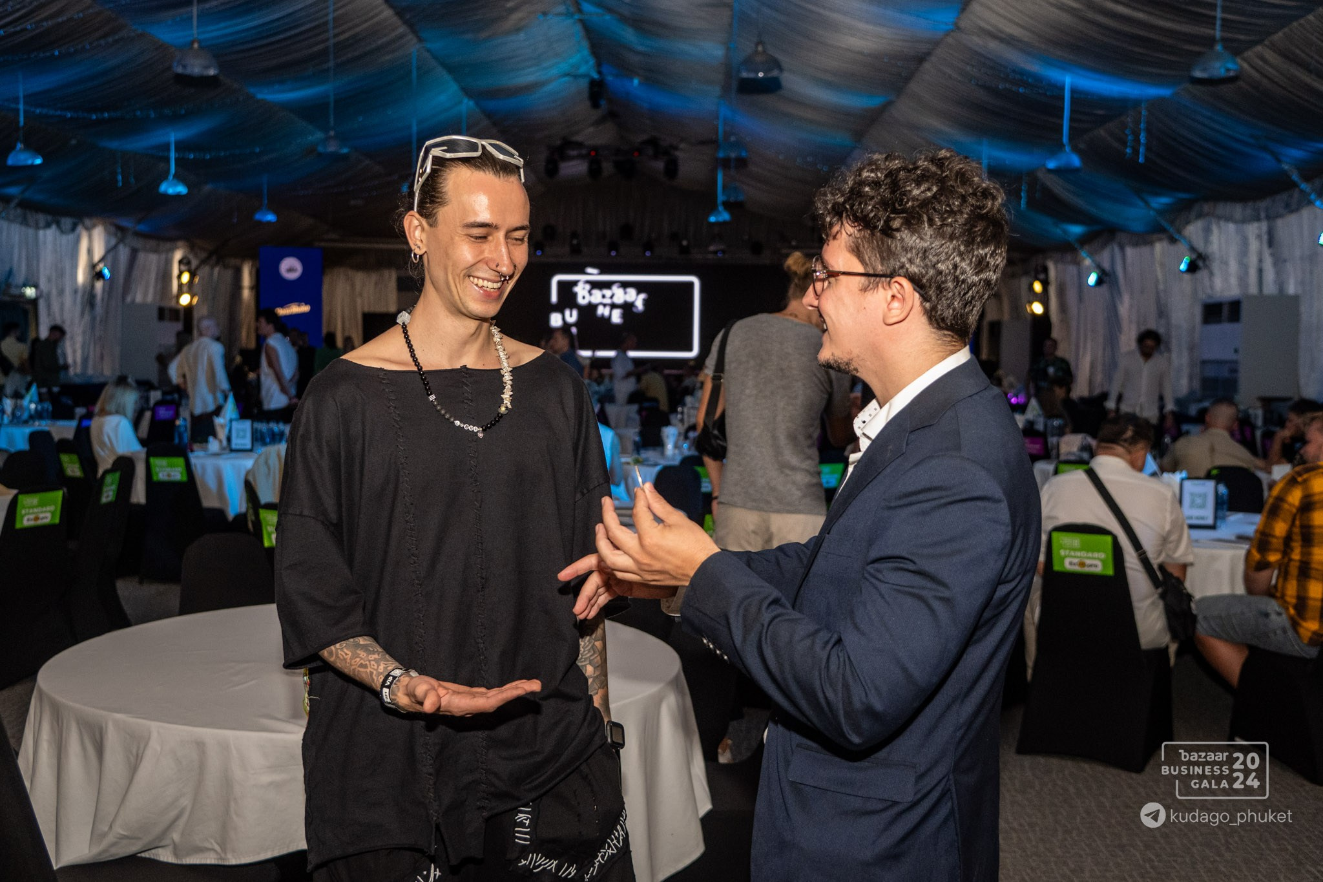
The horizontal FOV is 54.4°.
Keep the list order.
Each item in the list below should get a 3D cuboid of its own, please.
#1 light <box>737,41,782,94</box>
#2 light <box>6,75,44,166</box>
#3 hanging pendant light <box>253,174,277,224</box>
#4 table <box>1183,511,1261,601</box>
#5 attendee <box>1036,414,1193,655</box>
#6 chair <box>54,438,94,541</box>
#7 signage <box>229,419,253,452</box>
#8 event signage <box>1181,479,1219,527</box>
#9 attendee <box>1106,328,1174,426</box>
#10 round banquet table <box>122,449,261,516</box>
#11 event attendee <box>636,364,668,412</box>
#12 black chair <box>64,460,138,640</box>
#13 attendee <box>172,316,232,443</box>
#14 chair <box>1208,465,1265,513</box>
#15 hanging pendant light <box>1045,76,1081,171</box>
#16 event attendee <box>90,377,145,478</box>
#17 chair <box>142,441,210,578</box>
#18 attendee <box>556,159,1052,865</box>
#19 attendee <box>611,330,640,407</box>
[{"bbox_3d":[0.947,-3.619,12.400,0.420,0.460,0.420,1,3,0],"label":"light"},{"bbox_3d":[-7.432,-3.750,15.000,0.420,1.060,0.420,1,3,0],"label":"light"},{"bbox_3d":[-7.058,-4.326,22.900,0.420,0.800,0.420,1,3,0],"label":"hanging pendant light"},{"bbox_3d":[2.807,0.661,6.271,1.580,0.500,1.580,1,4,0],"label":"table"},{"bbox_3d":[1.914,0.546,5.396,0.600,1.320,0.800,3,6,28],"label":"attendee"},{"bbox_3d":[-3.645,0.434,8.292,0.460,0.920,0.540,4,6,33],"label":"chair"},{"bbox_3d":[-3.069,-0.043,9.400,0.170,0.240,0.050,0,3,-12],"label":"signage"},{"bbox_3d":[2.537,0.293,6.025,0.168,0.232,0.050,3,5,23],"label":"event signage"},{"bbox_3d":[4.267,-0.069,11.555,0.560,1.870,0.360,1,3,6],"label":"attendee"},{"bbox_3d":[-3.507,0.291,9.993,1.580,0.500,1.580,1,4,0],"label":"round banquet table"},{"bbox_3d":[-0.117,-0.283,15.032,0.480,1.260,0.650,-1,5,-20],"label":"event attendee"},{"bbox_3d":[-3.082,0.561,6.774,0.570,0.910,0.470,1,4,2],"label":"black chair"},{"bbox_3d":[-4.160,-0.204,11.654,0.560,1.830,0.380,1,3,-3],"label":"attendee"},{"bbox_3d":[3.103,0.611,7.117,0.460,0.920,0.540,4,6,38],"label":"chair"},{"bbox_3d":[3.916,-3.092,12.523,0.360,0.930,0.360,1,4,0],"label":"hanging pendant light"},{"bbox_3d":[-4.281,0.102,10.251,0.500,1.240,0.720,5,7,42],"label":"event attendee"},{"bbox_3d":[-3.110,0.452,8.470,0.470,0.910,0.560,1,4,2],"label":"chair"},{"bbox_3d":[0.169,0.536,1.547,0.550,1.760,0.520,2,4,15],"label":"attendee"},{"bbox_3d":[-0.444,-0.349,15.055,0.420,1.850,0.420,1,3,3],"label":"attendee"}]

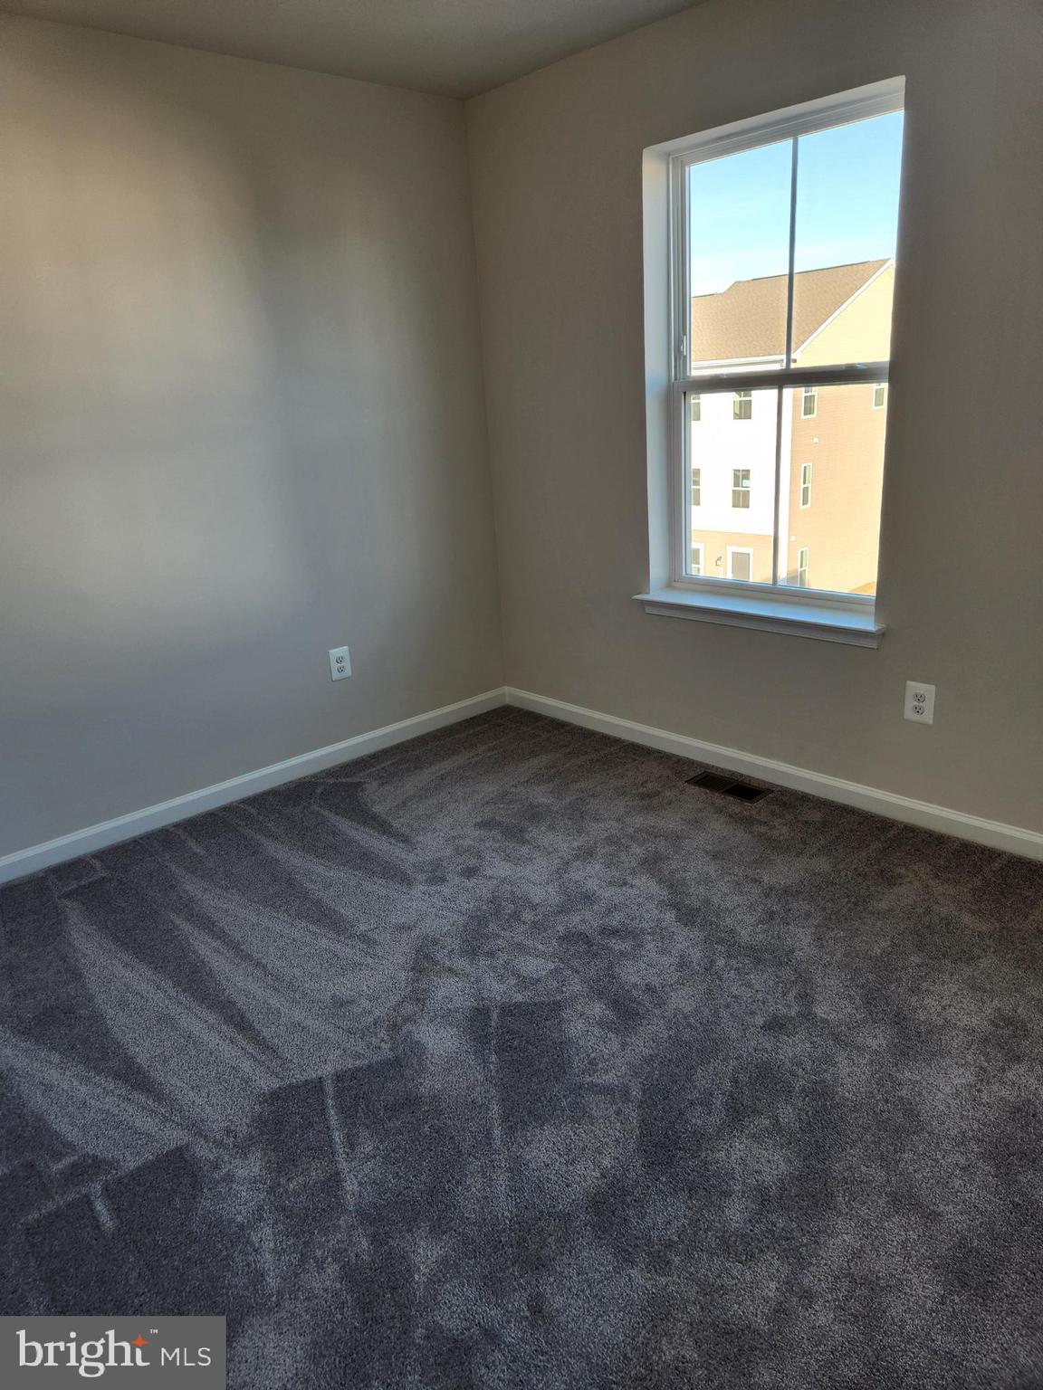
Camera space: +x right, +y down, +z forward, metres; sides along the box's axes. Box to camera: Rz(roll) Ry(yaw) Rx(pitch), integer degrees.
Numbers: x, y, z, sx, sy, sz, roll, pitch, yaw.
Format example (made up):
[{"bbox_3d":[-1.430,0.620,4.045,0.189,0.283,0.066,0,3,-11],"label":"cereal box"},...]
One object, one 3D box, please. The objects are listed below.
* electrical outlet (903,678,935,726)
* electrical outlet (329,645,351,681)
[{"bbox_3d":[1.232,0.026,2.860,0.010,0.126,0.087,-20,24,-39],"label":"electrical outlet"},{"bbox_3d":[-0.720,-0.122,3.692,0.087,0.126,0.010,-20,24,-39],"label":"electrical outlet"}]

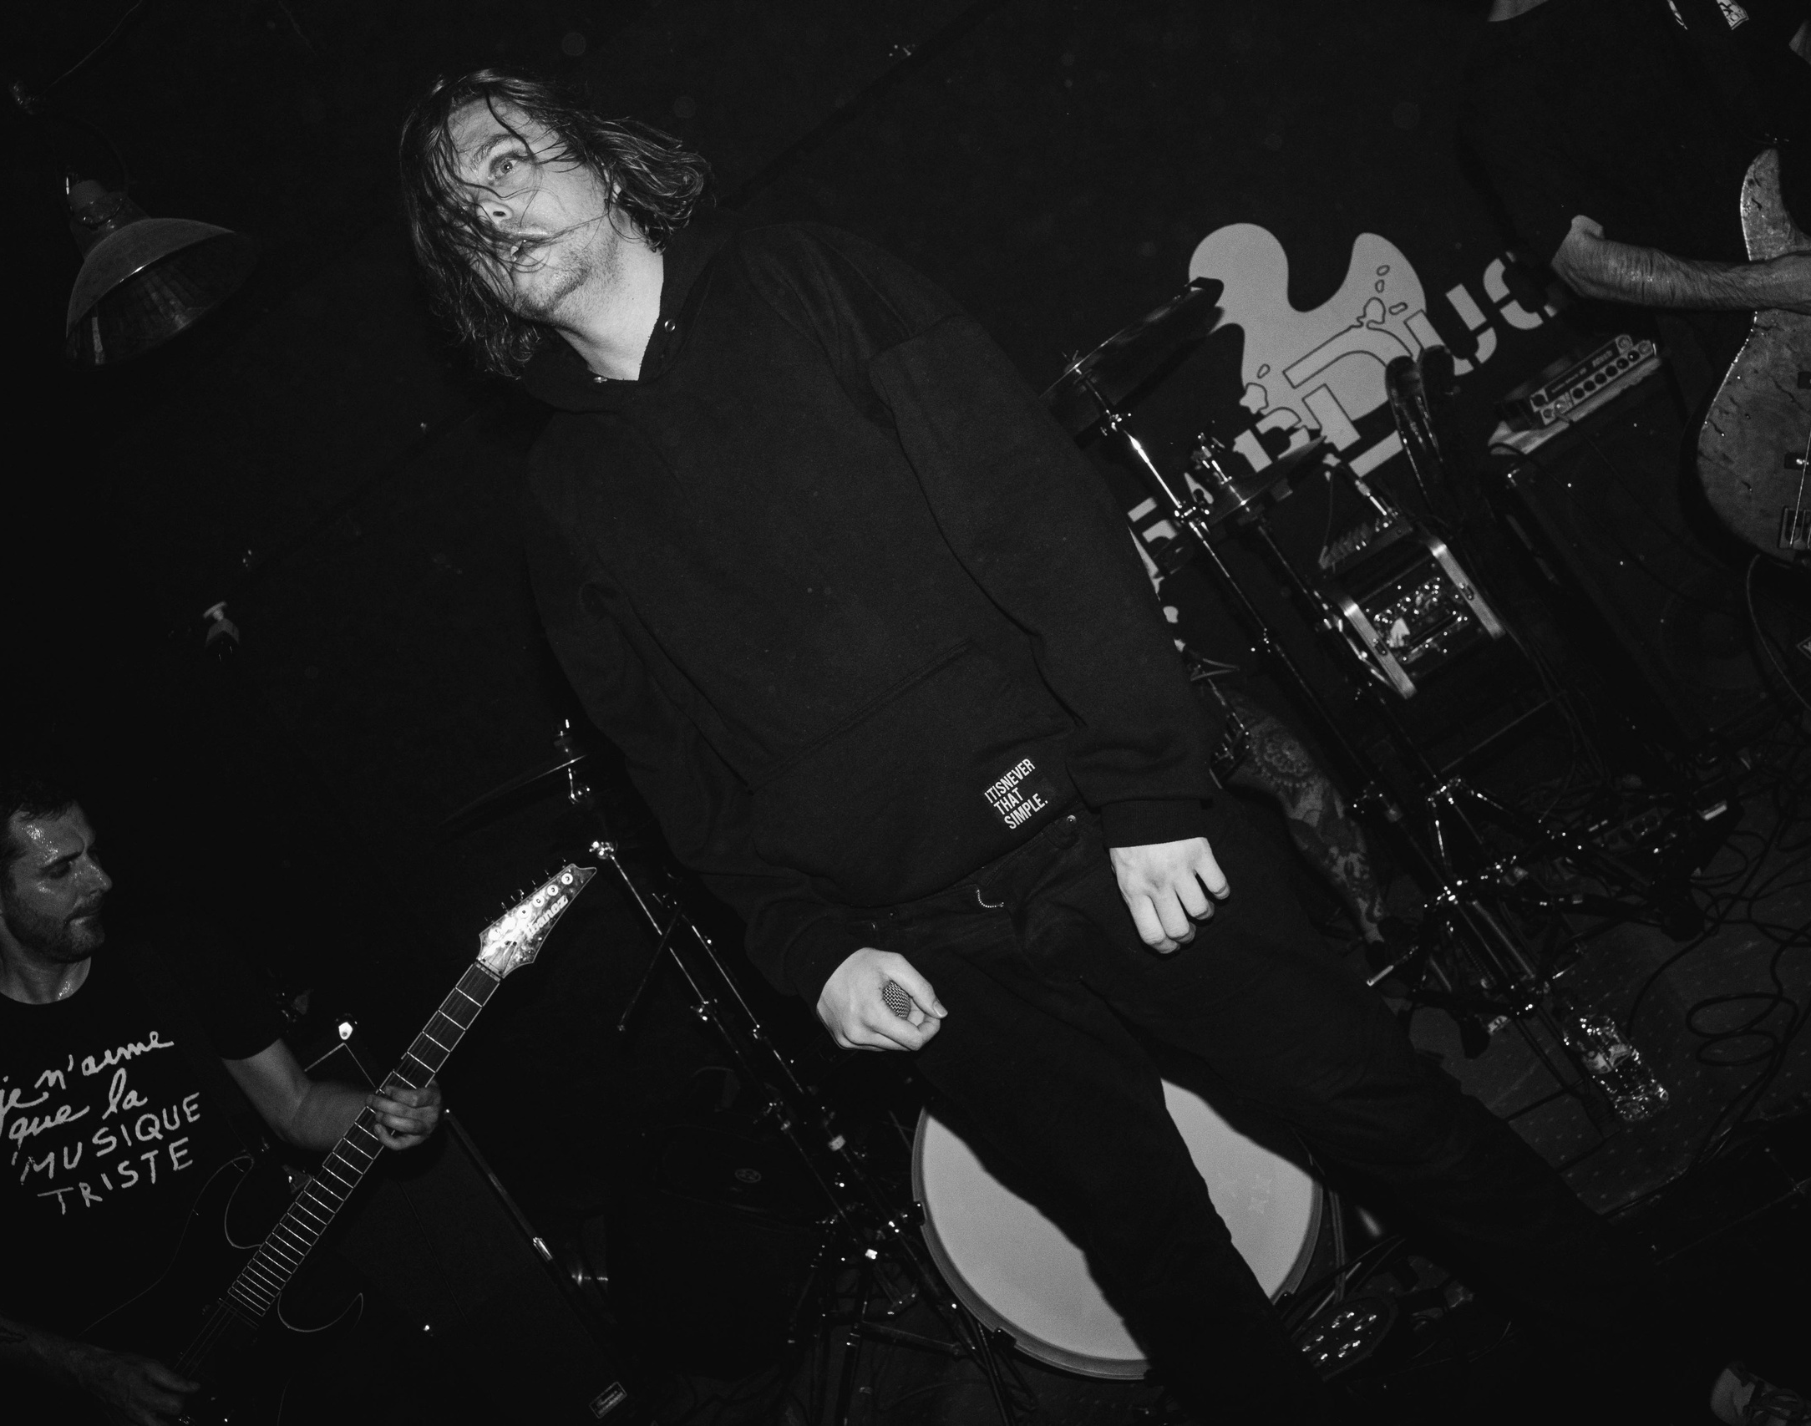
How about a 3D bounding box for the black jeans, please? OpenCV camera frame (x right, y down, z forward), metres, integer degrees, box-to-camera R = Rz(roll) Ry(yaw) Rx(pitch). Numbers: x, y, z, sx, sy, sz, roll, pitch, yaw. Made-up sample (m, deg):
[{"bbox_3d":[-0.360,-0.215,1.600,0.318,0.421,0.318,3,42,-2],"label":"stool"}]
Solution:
[{"bbox_3d":[0.375,0.457,1.542,0.520,0.960,0.420,-35,-2,8],"label":"black jeans"}]

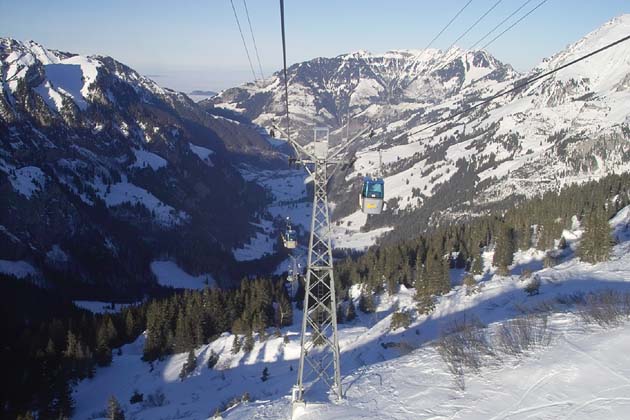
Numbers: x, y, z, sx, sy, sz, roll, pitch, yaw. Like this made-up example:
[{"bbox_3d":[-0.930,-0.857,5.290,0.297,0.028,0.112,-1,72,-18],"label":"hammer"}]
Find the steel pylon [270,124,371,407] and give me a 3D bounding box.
[{"bbox_3d":[0.520,4.950,58.900,8.300,24.200,3.700,0,12,-3],"label":"steel pylon"}]

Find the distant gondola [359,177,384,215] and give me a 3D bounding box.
[{"bbox_3d":[3.400,-0.840,40.500,1.350,2.050,1.550,0,12,-2],"label":"distant gondola"}]

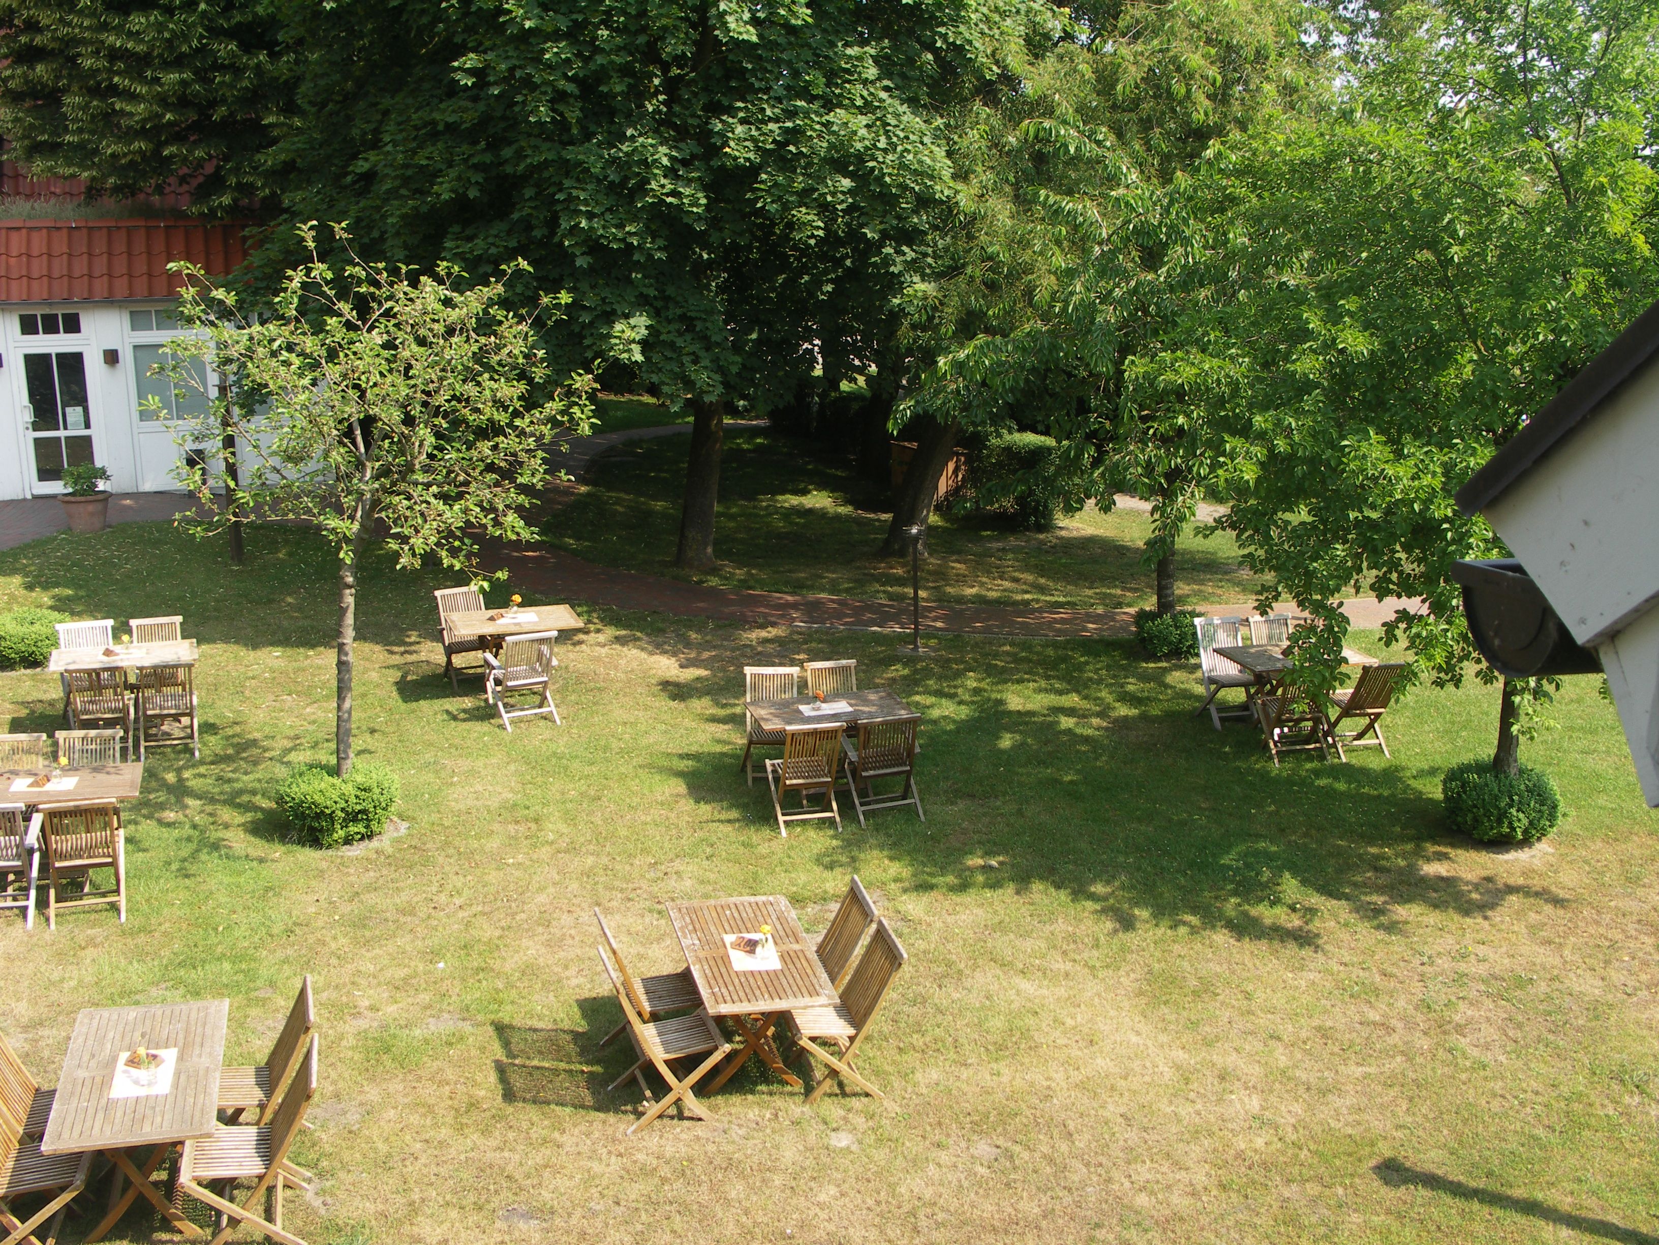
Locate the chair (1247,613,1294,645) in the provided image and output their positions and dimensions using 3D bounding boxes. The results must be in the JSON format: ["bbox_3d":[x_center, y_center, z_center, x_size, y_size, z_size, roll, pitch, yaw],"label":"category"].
[{"bbox_3d":[4.168,0.435,15.824,0.480,0.880,0.610,-4,16,-19],"label":"chair"}]

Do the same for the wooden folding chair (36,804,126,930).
[{"bbox_3d":[-4.984,1.521,11.568,0.476,0.888,0.604,-4,18,-18],"label":"wooden folding chair"}]

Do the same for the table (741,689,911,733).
[{"bbox_3d":[-0.014,1.038,13.912,1.220,0.732,0.693,-3,17,-17],"label":"table"}]

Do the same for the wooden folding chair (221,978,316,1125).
[{"bbox_3d":[-2.900,2.329,8.724,0.604,0.888,0.476,-3,18,-16],"label":"wooden folding chair"}]

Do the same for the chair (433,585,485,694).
[{"bbox_3d":[-3.392,0.156,16.321,0.525,0.875,0.604,-7,18,-28],"label":"chair"}]

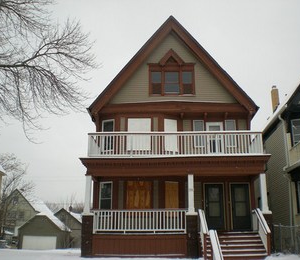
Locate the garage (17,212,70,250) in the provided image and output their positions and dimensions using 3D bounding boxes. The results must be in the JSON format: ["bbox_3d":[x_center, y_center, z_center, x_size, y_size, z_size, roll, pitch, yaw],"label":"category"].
[{"bbox_3d":[-14.862,14.707,54.509,6.400,4.600,6.400,-1,-15,2],"label":"garage"}]

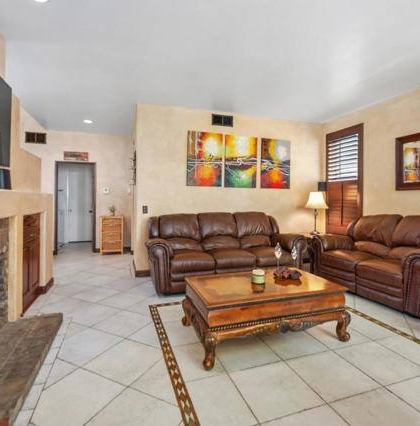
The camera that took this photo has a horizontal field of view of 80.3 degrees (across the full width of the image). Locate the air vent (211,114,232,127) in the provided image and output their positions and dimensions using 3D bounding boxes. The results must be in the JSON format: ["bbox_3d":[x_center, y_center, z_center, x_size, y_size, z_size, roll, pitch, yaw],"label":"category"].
[{"bbox_3d":[0.238,-1.681,4.533,0.418,0.193,0.030,0,2,-19],"label":"air vent"}]

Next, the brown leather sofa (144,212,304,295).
[{"bbox_3d":[0.217,0.523,3.818,2.371,1.027,0.902,1,2,-19],"label":"brown leather sofa"}]

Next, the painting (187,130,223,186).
[{"bbox_3d":[-0.080,-0.950,4.435,0.659,0.959,0.040,0,2,-19],"label":"painting"}]

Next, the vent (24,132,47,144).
[{"bbox_3d":[-3.987,-1.711,5.710,0.407,0.250,0.030,0,2,-19],"label":"vent"}]

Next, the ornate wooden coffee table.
[{"bbox_3d":[0.480,0.906,2.393,1.370,0.470,0.770,0,2,-19],"label":"ornate wooden coffee table"}]

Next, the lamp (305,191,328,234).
[{"bbox_3d":[1.901,0.006,4.483,0.413,0.766,0.413,1,2,-19],"label":"lamp"}]

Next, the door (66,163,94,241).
[{"bbox_3d":[-3.872,-0.171,7.542,0.740,2.130,0.050,0,2,-19],"label":"door"}]

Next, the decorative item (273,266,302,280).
[{"bbox_3d":[0.774,0.597,2.488,0.254,0.086,0.173,1,2,6],"label":"decorative item"}]

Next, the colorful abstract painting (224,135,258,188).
[{"bbox_3d":[0.564,-0.903,4.422,0.629,0.913,0.040,1,2,-19],"label":"colorful abstract painting"}]

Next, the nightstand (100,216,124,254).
[{"bbox_3d":[-2.404,0.537,6.130,0.517,0.916,0.330,0,2,-19],"label":"nightstand"}]

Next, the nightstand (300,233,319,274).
[{"bbox_3d":[1.930,0.784,4.817,0.560,0.620,0.580,0,2,-19],"label":"nightstand"}]

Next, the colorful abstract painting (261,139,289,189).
[{"bbox_3d":[1.242,-0.911,4.660,0.636,0.921,0.040,1,2,-19],"label":"colorful abstract painting"}]

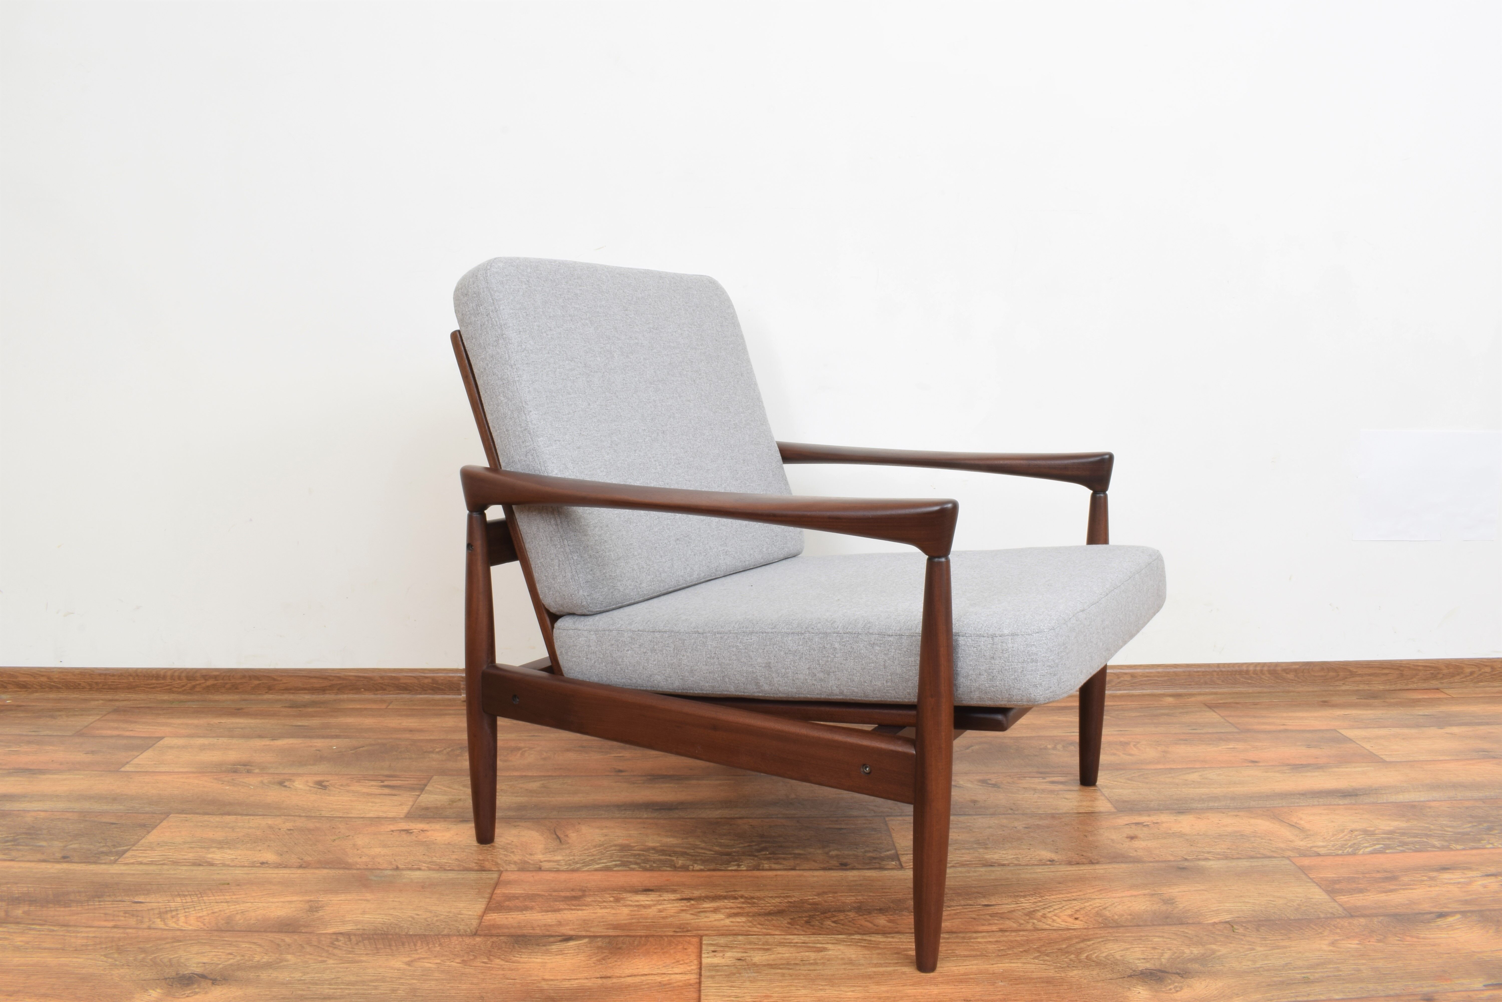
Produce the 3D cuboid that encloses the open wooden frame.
[{"bbox_3d":[0.066,0.114,1.784,0.913,0.762,0.723,5,10,32],"label":"open wooden frame"}]

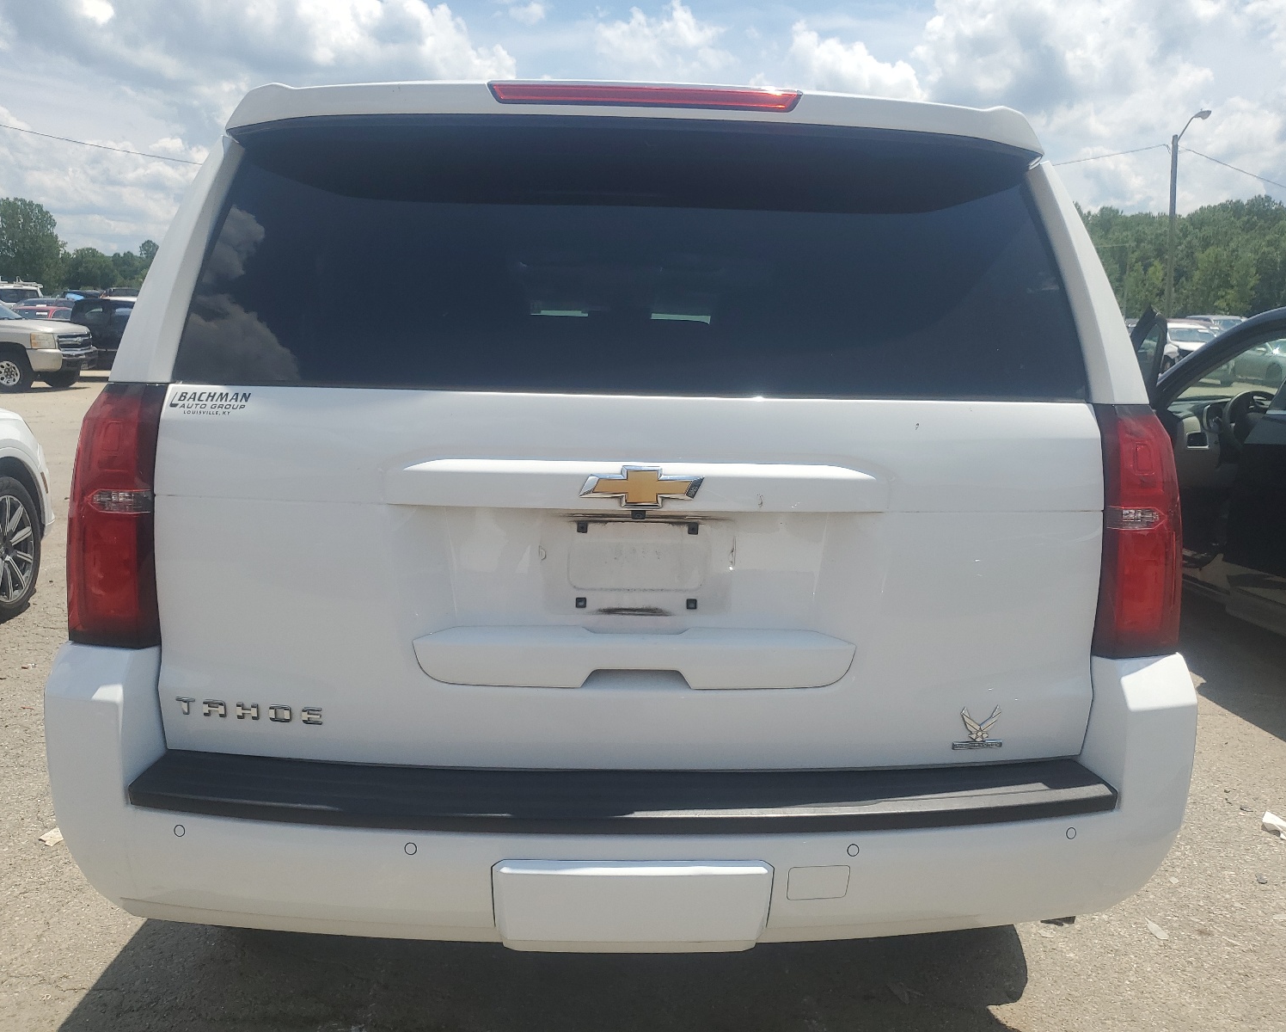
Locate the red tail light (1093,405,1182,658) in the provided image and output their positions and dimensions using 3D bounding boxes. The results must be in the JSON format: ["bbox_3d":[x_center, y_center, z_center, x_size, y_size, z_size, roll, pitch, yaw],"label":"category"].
[{"bbox_3d":[0.853,0.027,1.782,0.200,0.455,0.210,1,11,-2],"label":"red tail light"}]

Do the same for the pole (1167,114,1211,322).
[{"bbox_3d":[20.614,-10.450,39.478,1.450,9.700,0.350,-2,11,-2],"label":"pole"}]

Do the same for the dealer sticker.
[{"bbox_3d":[-0.672,-0.178,1.605,0.133,0.045,0.004,1,-3,1],"label":"dealer sticker"}]

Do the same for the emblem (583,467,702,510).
[{"bbox_3d":[-0.003,-0.045,1.594,0.191,0.066,0.018,1,5,-2],"label":"emblem"}]

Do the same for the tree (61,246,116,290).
[{"bbox_3d":[-48.738,-20.423,92.179,4.600,6.900,4.600,1,11,-2],"label":"tree"}]

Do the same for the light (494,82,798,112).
[{"bbox_3d":[0.002,-0.662,1.646,0.500,0.042,0.055,1,11,-2],"label":"light"}]

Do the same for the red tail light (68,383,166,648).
[{"bbox_3d":[-0.876,0.005,1.717,0.200,0.455,0.210,1,11,-2],"label":"red tail light"}]

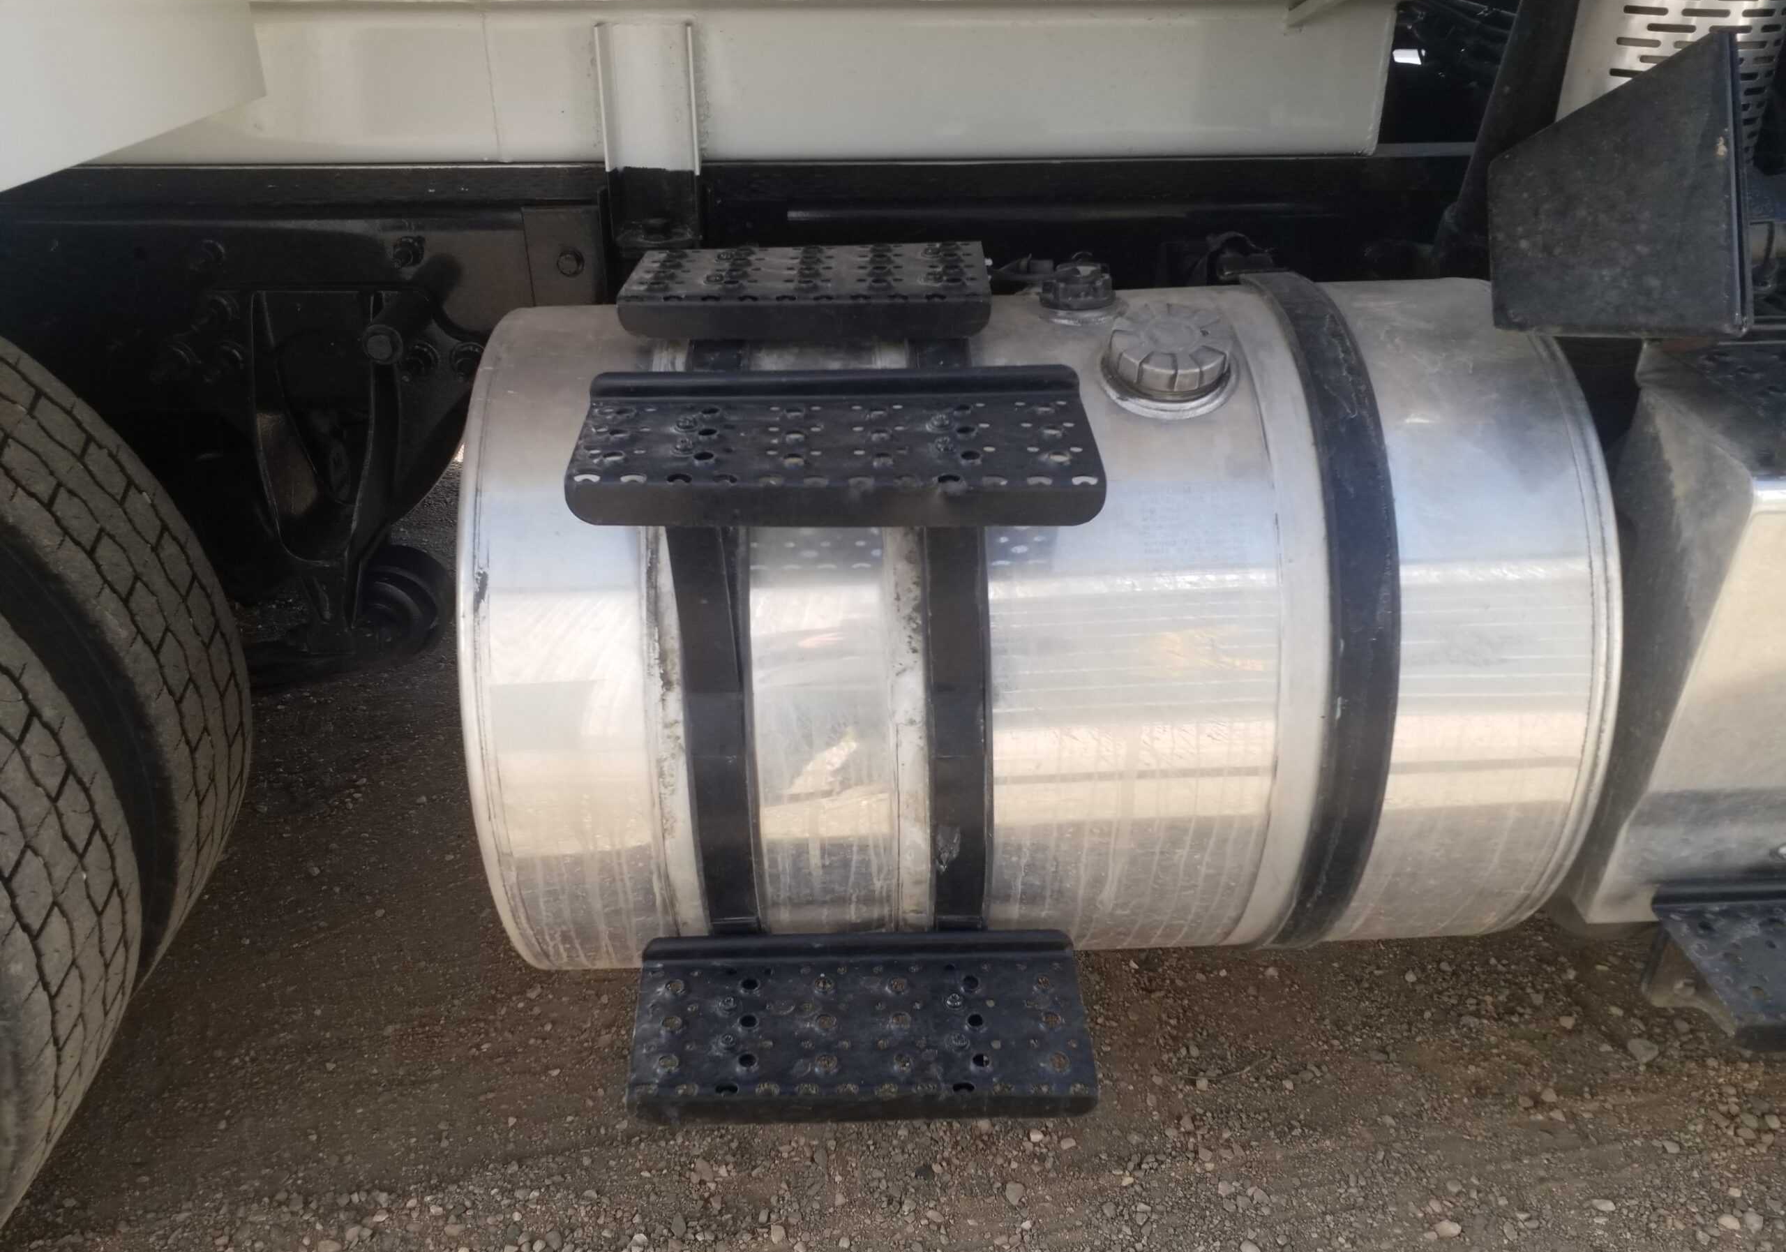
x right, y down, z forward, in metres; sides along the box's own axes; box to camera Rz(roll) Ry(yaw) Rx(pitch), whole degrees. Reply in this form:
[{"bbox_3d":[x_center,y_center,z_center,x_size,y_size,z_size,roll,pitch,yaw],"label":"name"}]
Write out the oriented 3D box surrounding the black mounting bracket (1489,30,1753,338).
[{"bbox_3d":[0.567,-0.349,1.104,0.195,0.230,0.070,1,16,9],"label":"black mounting bracket"}]

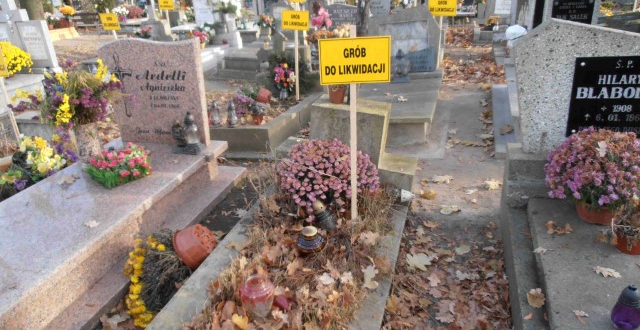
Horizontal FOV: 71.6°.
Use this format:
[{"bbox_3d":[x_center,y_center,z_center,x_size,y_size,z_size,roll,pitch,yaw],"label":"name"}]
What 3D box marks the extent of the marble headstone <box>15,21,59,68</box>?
[{"bbox_3d":[-4.029,-1.686,6.348,0.470,0.580,0.130,4,25,17],"label":"marble headstone"}]

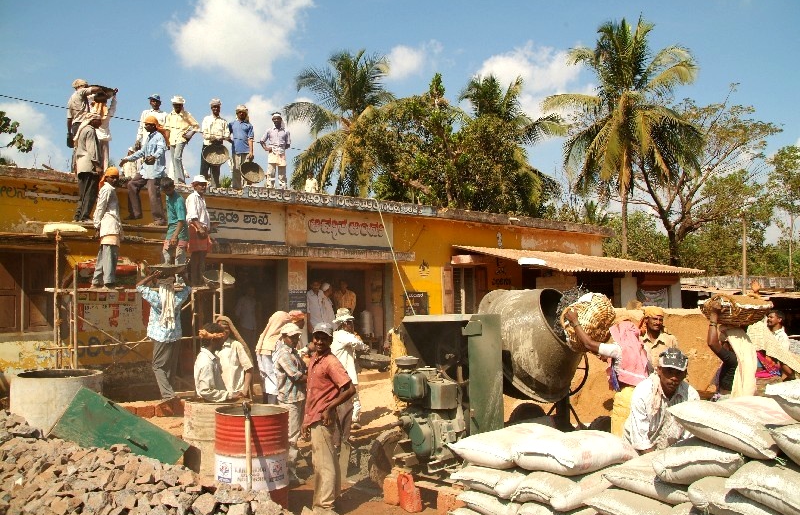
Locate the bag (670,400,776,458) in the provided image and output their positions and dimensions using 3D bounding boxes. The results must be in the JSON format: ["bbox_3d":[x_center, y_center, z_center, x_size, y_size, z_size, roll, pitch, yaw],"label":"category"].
[{"bbox_3d":[1.686,0.843,3.063,0.660,0.170,0.460,4,9,-38],"label":"bag"}]

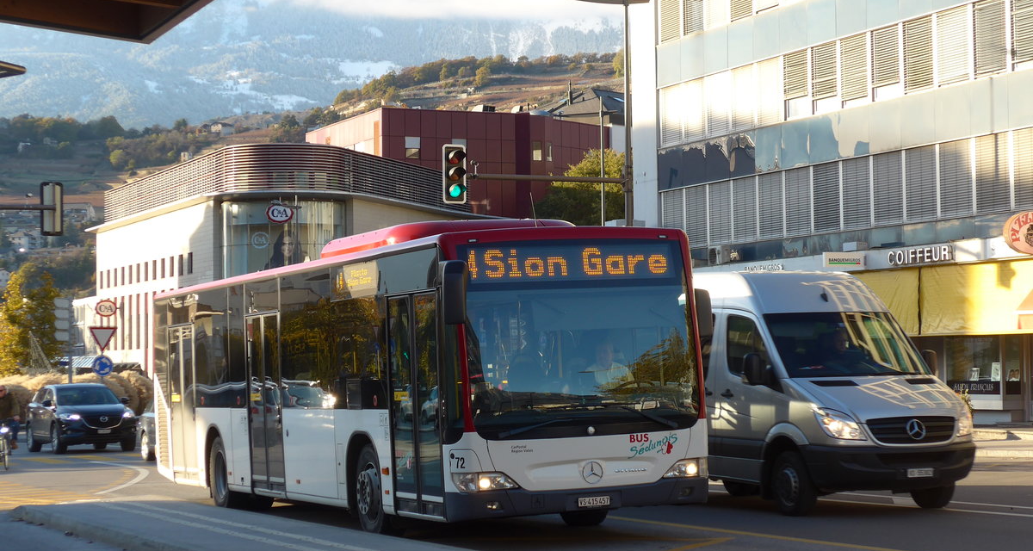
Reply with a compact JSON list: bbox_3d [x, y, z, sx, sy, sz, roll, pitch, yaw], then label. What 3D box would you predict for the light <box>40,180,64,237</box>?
[{"bbox_3d":[-11.249,-1.610,53.500,0.560,1.300,0.420,1,-3,-22],"label":"light"}]

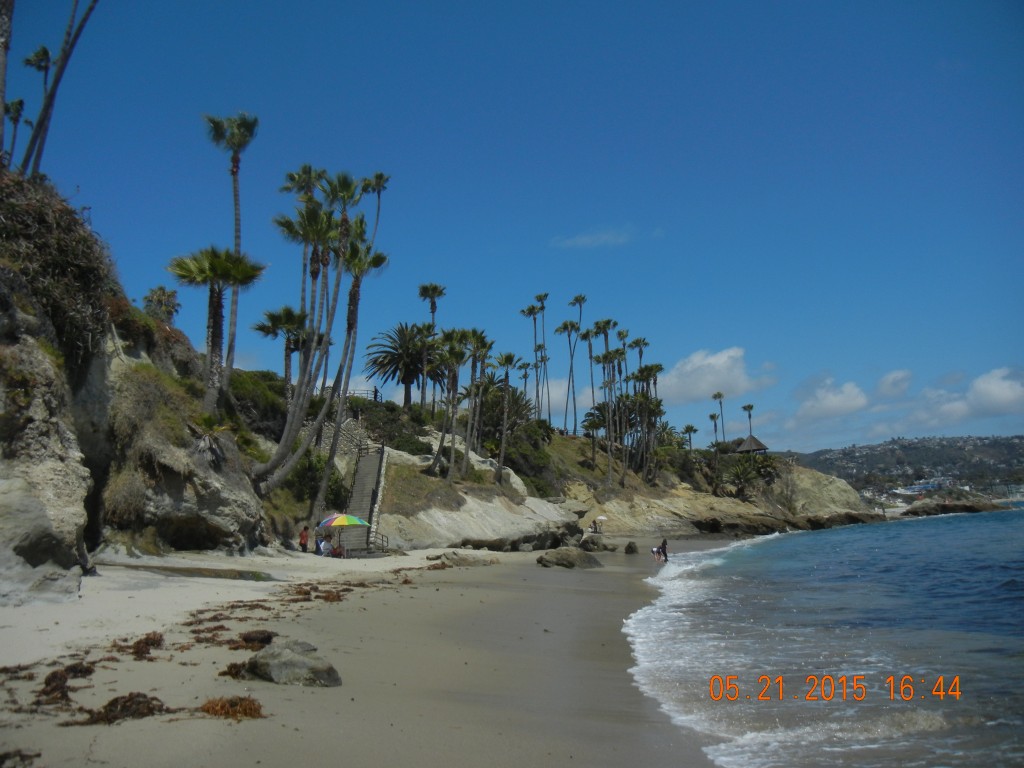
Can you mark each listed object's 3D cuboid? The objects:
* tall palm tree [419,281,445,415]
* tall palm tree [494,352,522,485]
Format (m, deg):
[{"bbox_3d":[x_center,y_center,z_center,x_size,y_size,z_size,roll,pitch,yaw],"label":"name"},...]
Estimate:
[{"bbox_3d":[-7.704,-3.559,86.000,2.710,12.920,2.710,-2,-9,0],"label":"tall palm tree"},{"bbox_3d":[-0.180,2.890,76.440,2.630,11.390,2.350,-3,-9,0],"label":"tall palm tree"}]

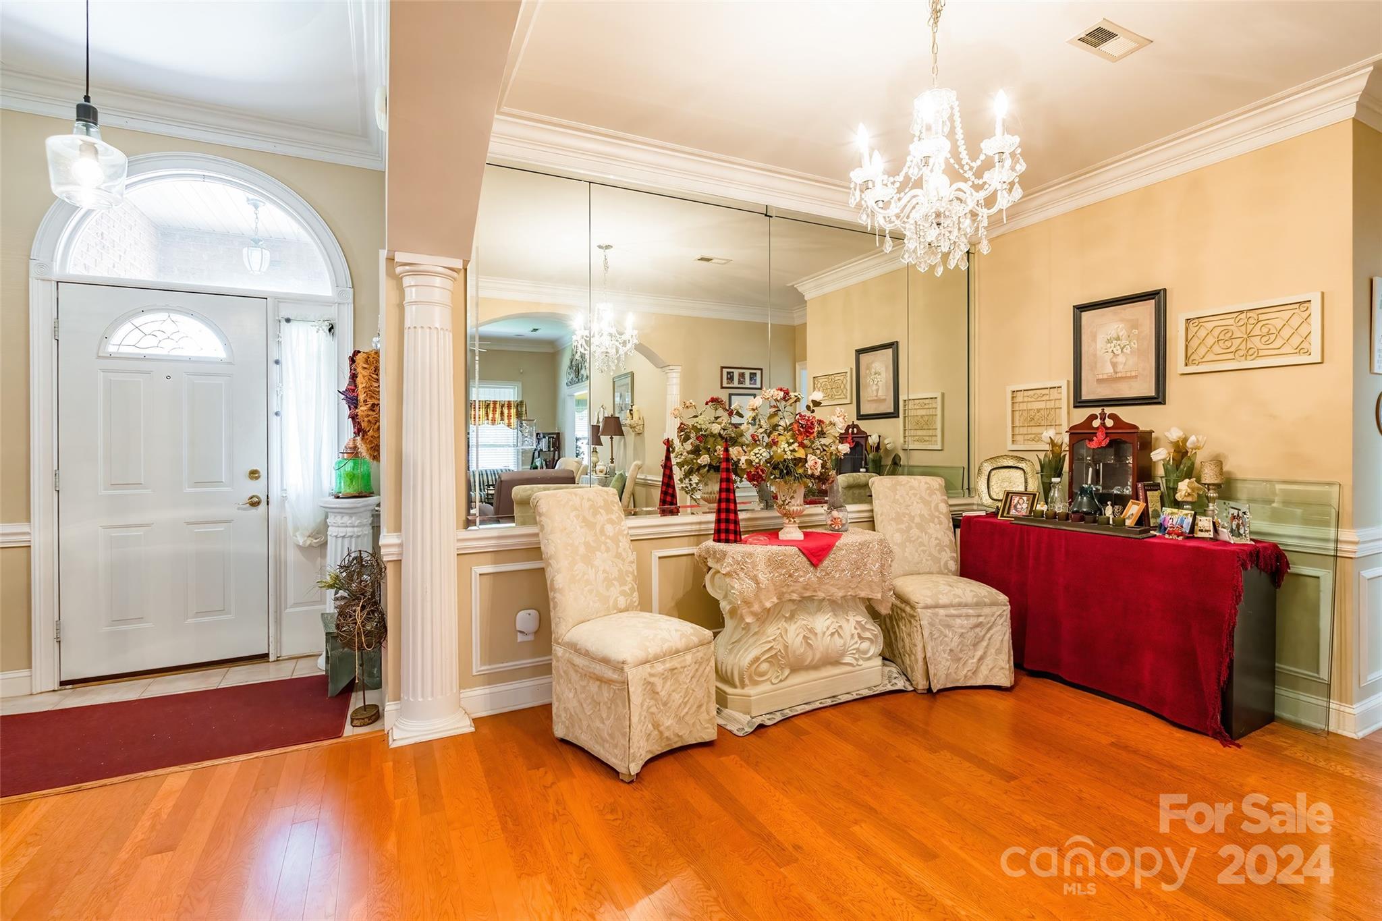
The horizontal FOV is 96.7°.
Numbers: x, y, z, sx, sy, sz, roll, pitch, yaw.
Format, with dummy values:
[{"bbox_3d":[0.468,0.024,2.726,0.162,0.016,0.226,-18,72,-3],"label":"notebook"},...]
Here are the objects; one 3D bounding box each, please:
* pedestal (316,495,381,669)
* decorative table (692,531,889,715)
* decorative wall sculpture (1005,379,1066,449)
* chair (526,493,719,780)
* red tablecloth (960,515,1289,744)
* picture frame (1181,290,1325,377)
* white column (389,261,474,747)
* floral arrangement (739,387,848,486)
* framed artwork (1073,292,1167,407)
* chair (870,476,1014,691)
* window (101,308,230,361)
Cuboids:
[{"bbox_3d":[-1.865,0.677,3.350,0.330,0.920,0.330,-1,1,-26],"label":"pedestal"},{"bbox_3d":[0.531,0.773,3.108,0.920,0.750,0.440,-1,1,-26],"label":"decorative table"},{"bbox_3d":[2.126,-0.272,3.790,0.025,0.409,0.401,-1,1,-26],"label":"decorative wall sculpture"},{"bbox_3d":[-0.290,0.658,2.660,0.470,1.020,0.640,-1,1,-44],"label":"chair"},{"bbox_3d":[2.152,0.746,3.253,0.450,0.790,1.380,-1,1,-26],"label":"red tablecloth"},{"bbox_3d":[2.579,-0.581,2.861,0.025,0.303,0.531,-1,1,-26],"label":"picture frame"},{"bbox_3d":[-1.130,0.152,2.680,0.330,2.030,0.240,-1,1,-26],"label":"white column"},{"bbox_3d":[0.529,-0.119,3.150,0.530,0.520,0.470,-1,1,-26],"label":"floral arrangement"},{"bbox_3d":[2.327,-0.598,3.366,0.030,0.601,0.479,-1,1,-26],"label":"framed artwork"},{"bbox_3d":[1.348,0.625,3.381,0.480,1.020,0.620,0,1,-10],"label":"chair"},{"bbox_3d":[-2.817,-0.685,3.309,0.561,0.294,0.040,-1,1,-26],"label":"window"}]

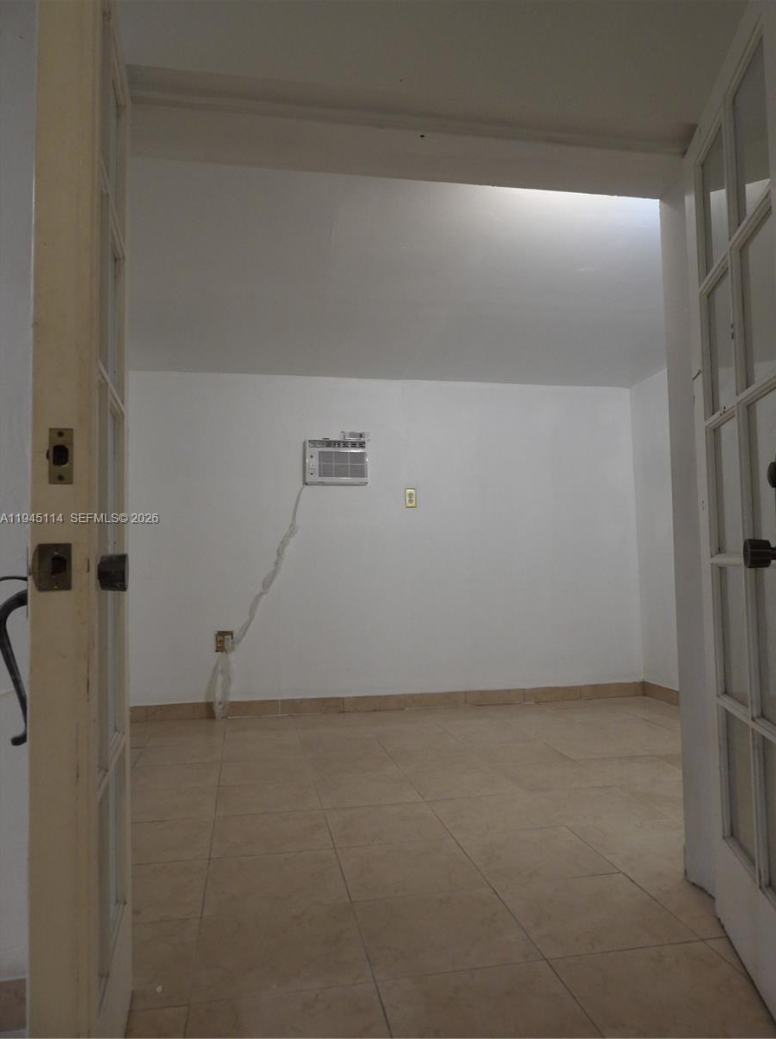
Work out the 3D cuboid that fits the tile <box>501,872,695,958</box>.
[{"bbox_3d":[0.533,1.050,1.919,0.403,0.010,0.398,0,-4,-11],"label":"tile"}]

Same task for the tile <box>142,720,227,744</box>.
[{"bbox_3d":[-1.097,1.202,3.975,0.401,0.010,0.387,0,-4,-11],"label":"tile"}]

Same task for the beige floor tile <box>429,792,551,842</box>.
[{"bbox_3d":[0.390,1.112,2.715,0.406,0.010,0.403,0,-4,-11],"label":"beige floor tile"}]

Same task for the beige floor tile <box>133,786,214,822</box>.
[{"bbox_3d":[-0.882,1.130,2.835,0.403,0.010,0.398,0,-4,-11],"label":"beige floor tile"}]

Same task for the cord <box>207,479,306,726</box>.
[{"bbox_3d":[-0.816,0.503,4.475,0.616,1.428,0.090,0,-4,-9],"label":"cord"}]

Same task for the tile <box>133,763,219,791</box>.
[{"bbox_3d":[-0.967,1.171,3.258,0.406,0.010,0.403,0,-4,-11],"label":"tile"}]

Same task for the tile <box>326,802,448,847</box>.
[{"bbox_3d":[-0.011,1.097,2.601,0.401,0.010,0.387,0,-4,-11],"label":"tile"}]

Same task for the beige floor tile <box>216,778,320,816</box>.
[{"bbox_3d":[-0.490,1.143,2.948,0.406,0.010,0.403,0,-4,-11],"label":"beige floor tile"}]

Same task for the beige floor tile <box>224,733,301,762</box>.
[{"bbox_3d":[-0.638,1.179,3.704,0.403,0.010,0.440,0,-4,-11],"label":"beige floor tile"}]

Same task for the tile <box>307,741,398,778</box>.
[{"bbox_3d":[-0.157,1.147,3.364,0.401,0.010,0.387,0,-4,-11],"label":"tile"}]

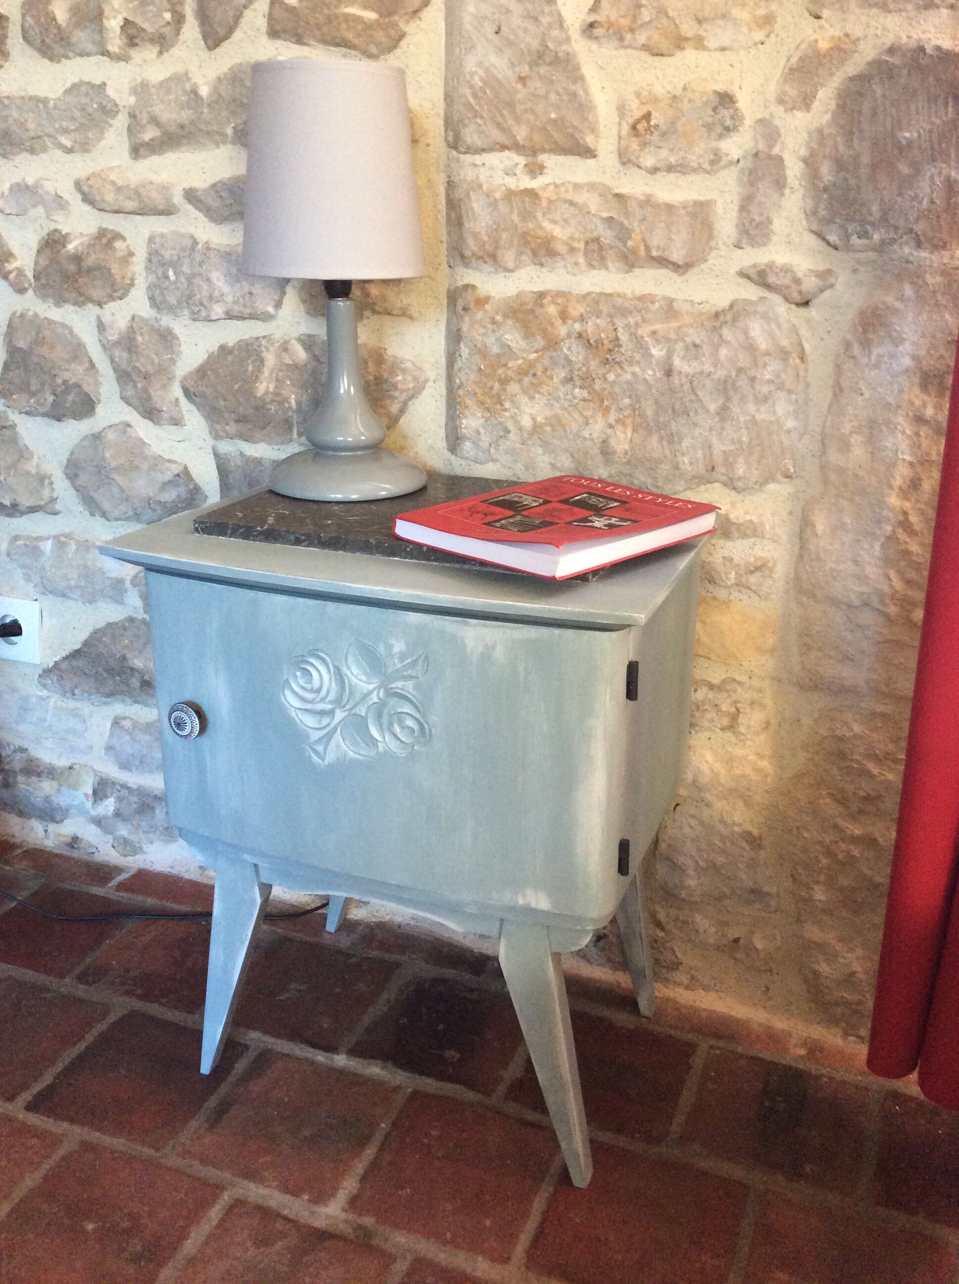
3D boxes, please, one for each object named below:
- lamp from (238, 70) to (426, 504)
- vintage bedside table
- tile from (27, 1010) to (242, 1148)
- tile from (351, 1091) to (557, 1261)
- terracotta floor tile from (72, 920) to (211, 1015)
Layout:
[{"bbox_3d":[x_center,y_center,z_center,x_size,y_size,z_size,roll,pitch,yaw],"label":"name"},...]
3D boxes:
[{"bbox_3d":[-0.124,-0.308,1.027,0.159,0.349,0.159,0,21,0],"label":"lamp"},{"bbox_3d":[-0.049,0.152,1.092,0.458,0.555,0.318,8,22,20],"label":"vintage bedside table"},{"bbox_3d":[-0.329,0.432,1.162,0.147,0.018,0.153,8,22,20],"label":"tile"},{"bbox_3d":[-0.018,0.474,1.051,0.145,0.018,0.147,8,22,20],"label":"tile"},{"bbox_3d":[-0.342,0.365,1.336,0.152,0.018,0.152,8,22,20],"label":"terracotta floor tile"}]

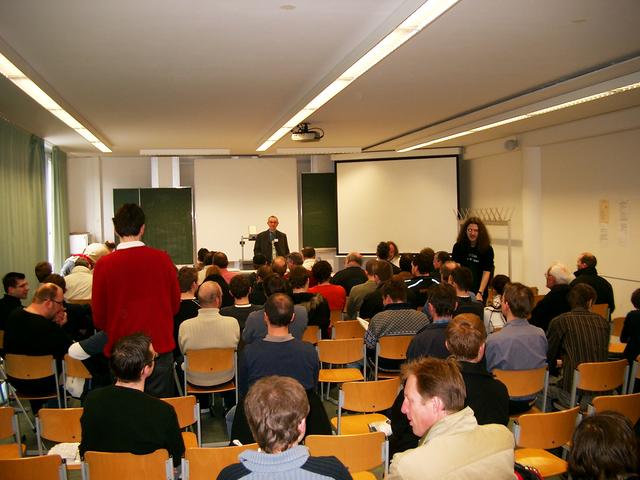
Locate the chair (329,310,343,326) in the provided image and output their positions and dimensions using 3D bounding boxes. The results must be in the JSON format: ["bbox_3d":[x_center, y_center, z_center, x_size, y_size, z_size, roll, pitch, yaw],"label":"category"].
[{"bbox_3d":[0.014,1.130,7.716,0.430,0.800,0.500,-2,3,-10],"label":"chair"}]

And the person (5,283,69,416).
[{"bbox_3d":[-2.120,0.981,5.362,0.540,1.310,0.760,0,3,21],"label":"person"}]

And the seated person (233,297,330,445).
[{"bbox_3d":[-0.278,0.991,4.454,0.550,1.340,0.820,-2,3,-11],"label":"seated person"}]

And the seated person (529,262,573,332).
[{"bbox_3d":[2.125,0.856,6.335,0.520,1.310,0.800,-3,3,-29],"label":"seated person"}]

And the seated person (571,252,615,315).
[{"bbox_3d":[2.786,0.786,7.239,0.530,1.310,0.750,-3,3,-25],"label":"seated person"}]

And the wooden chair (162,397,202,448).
[{"bbox_3d":[-0.924,1.275,4.023,0.430,0.805,0.500,-2,3,-14],"label":"wooden chair"}]

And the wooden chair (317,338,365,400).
[{"bbox_3d":[0.150,1.209,5.872,0.430,0.800,0.500,-2,3,-8],"label":"wooden chair"}]

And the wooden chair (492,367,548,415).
[{"bbox_3d":[1.254,1.206,4.640,0.430,0.810,0.500,-2,3,-11],"label":"wooden chair"}]

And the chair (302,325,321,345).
[{"bbox_3d":[-0.225,1.171,6.331,0.430,0.810,0.500,-2,3,-11],"label":"chair"}]

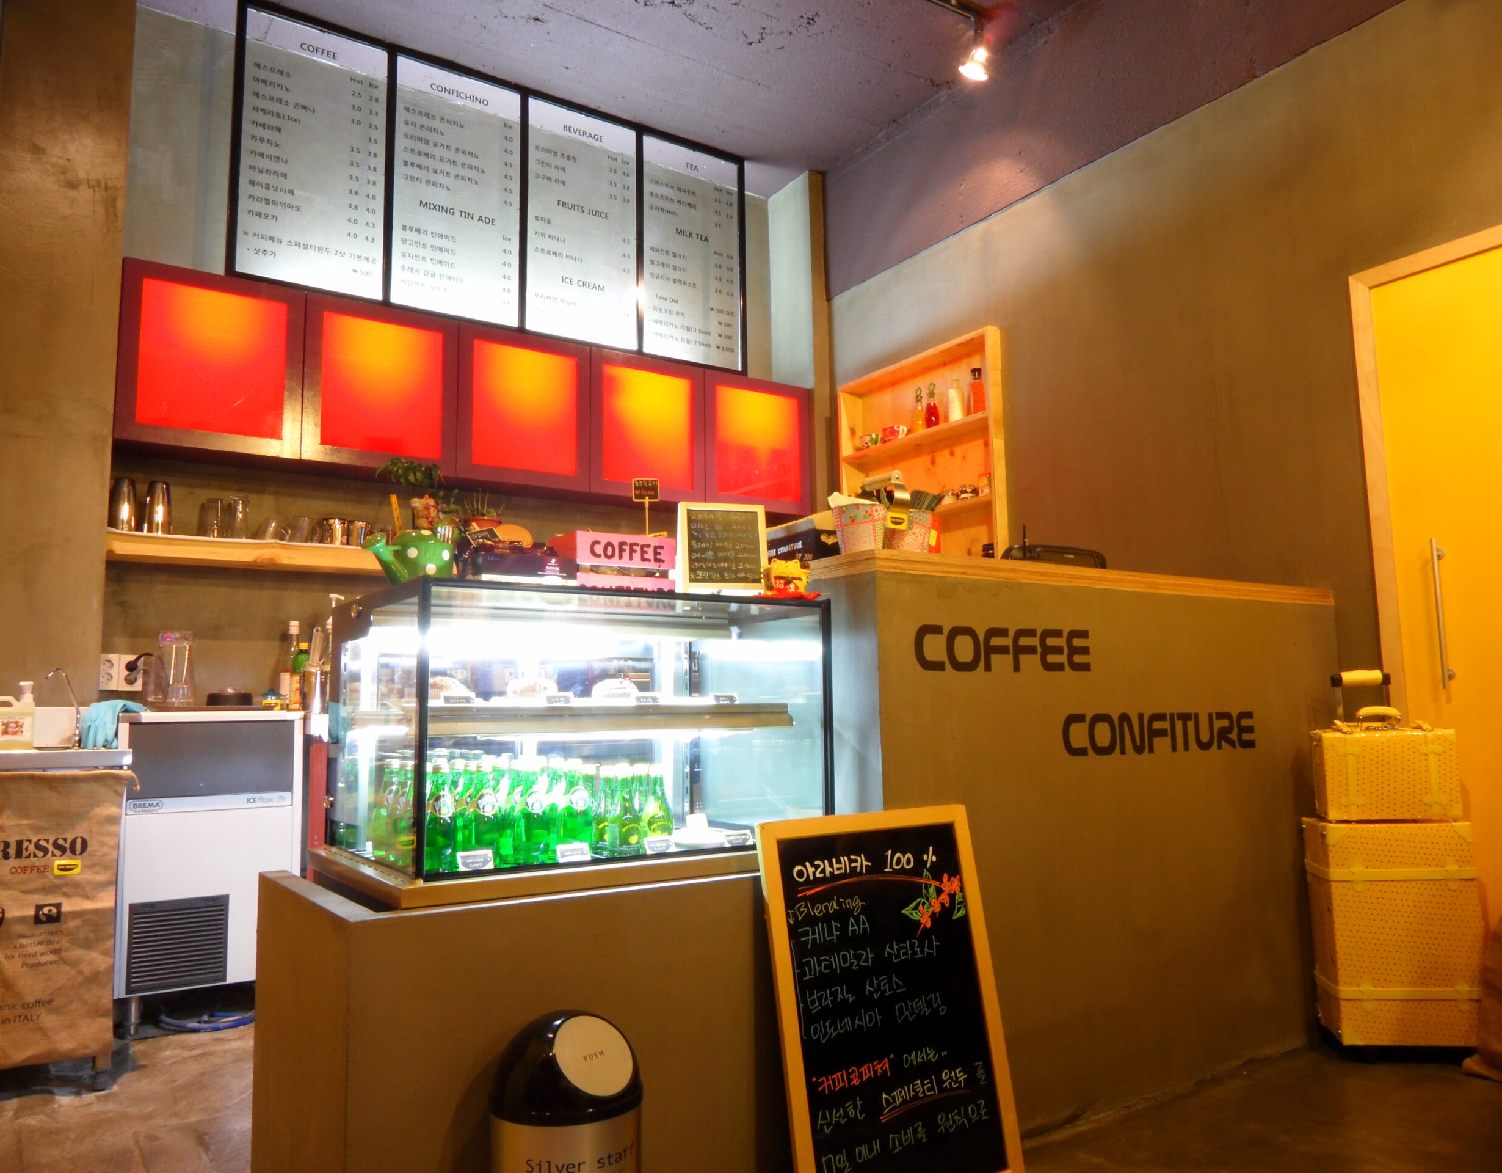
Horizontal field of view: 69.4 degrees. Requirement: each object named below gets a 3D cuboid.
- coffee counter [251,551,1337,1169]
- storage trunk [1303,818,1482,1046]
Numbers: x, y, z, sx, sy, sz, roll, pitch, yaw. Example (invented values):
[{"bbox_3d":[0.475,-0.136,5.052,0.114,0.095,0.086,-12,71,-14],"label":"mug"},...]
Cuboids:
[{"bbox_3d":[0.402,0.576,2.547,2.755,1.212,0.589,3,-7,-34],"label":"coffee counter"},{"bbox_3d":[1.642,0.874,2.779,0.331,0.541,0.158,-2,-6,7],"label":"storage trunk"}]

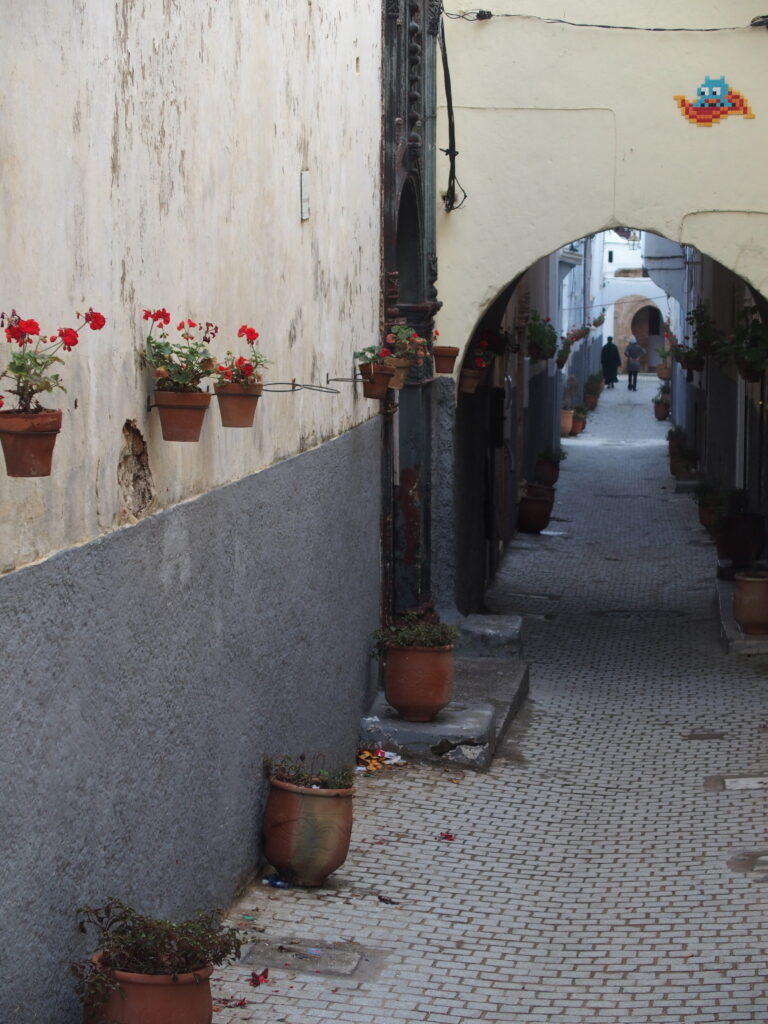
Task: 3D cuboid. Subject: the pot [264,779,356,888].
[{"bbox_3d":[-0.287,1.227,10.400,0.345,0.385,0.345,0,4,0],"label":"pot"}]

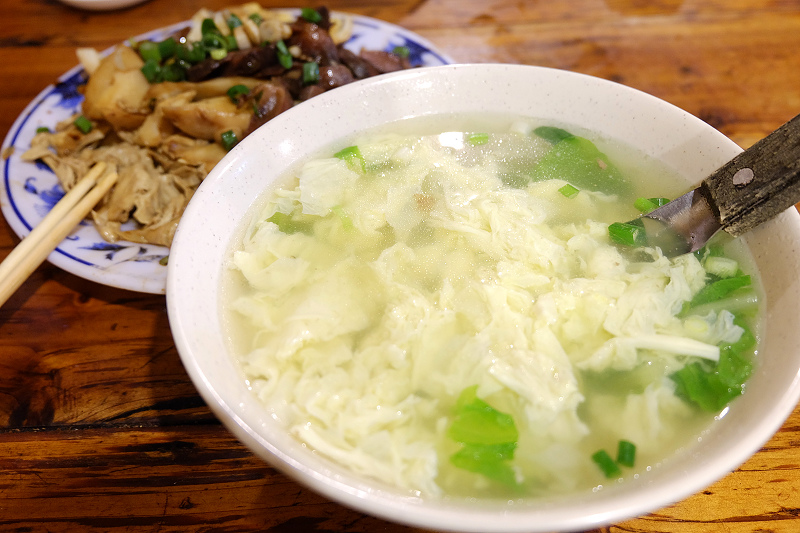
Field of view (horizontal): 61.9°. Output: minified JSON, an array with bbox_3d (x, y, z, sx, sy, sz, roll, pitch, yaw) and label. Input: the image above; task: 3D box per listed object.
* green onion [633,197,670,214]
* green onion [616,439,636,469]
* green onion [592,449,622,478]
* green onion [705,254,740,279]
[{"bbox_3d":[0.090,-0.022,0.238,0.011,0.005,0.005,4,46,8],"label":"green onion"},{"bbox_3d":[0.058,0.048,0.172,0.004,0.004,0.006,11,48,14],"label":"green onion"},{"bbox_3d":[0.053,0.051,0.170,0.004,0.004,0.006,-21,48,-16],"label":"green onion"},{"bbox_3d":[0.104,0.000,0.216,0.009,0.005,0.005,10,47,13],"label":"green onion"}]

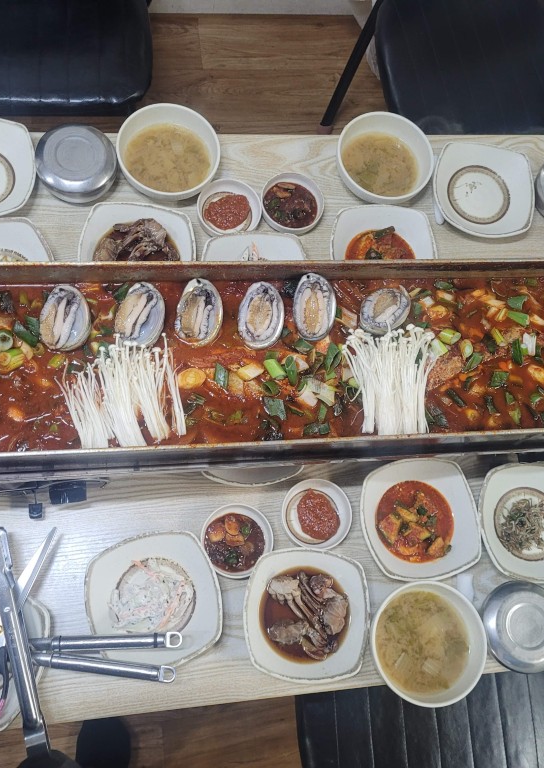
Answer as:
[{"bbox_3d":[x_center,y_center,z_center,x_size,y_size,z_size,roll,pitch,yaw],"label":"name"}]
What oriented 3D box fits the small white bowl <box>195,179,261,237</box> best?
[{"bbox_3d":[-0.059,-0.233,1.044,0.087,0.031,0.087,2,73,-8],"label":"small white bowl"}]

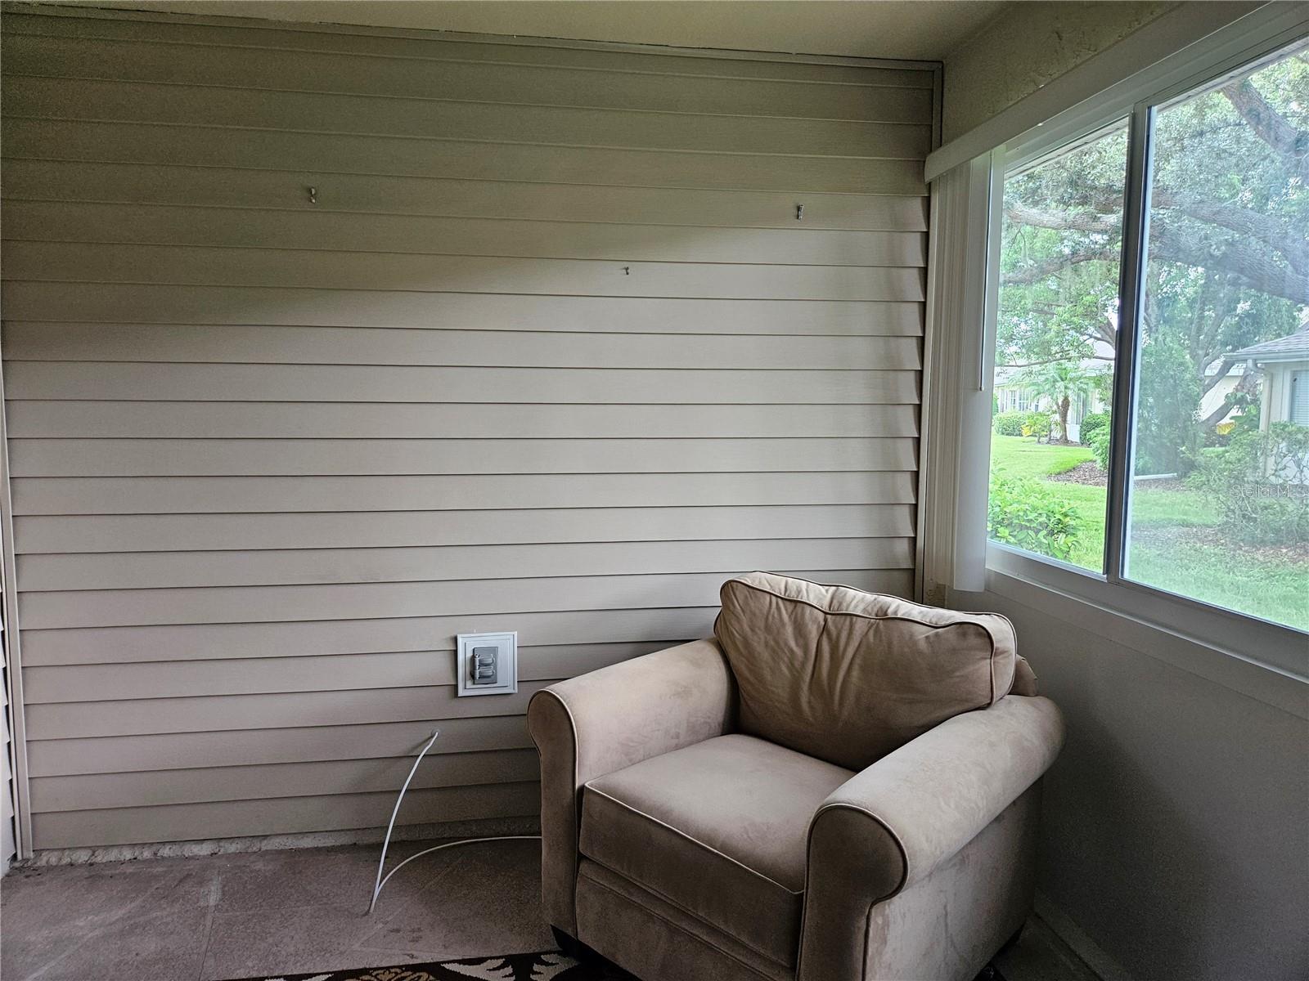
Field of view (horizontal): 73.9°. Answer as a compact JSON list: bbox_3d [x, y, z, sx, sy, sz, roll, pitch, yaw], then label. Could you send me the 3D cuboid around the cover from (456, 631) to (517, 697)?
[{"bbox_3d":[-0.528,0.552,2.758,0.184,0.193,0.043,-1,6,-8],"label":"cover"}]

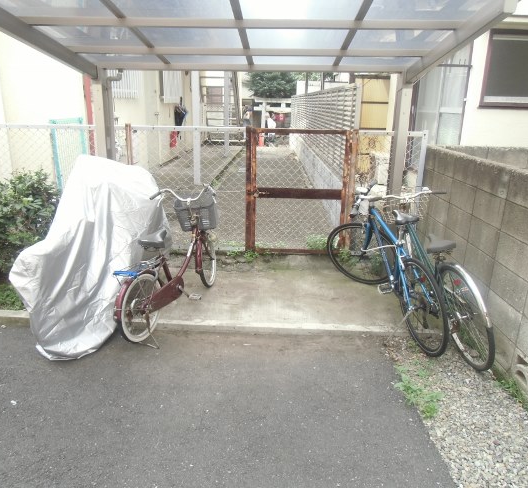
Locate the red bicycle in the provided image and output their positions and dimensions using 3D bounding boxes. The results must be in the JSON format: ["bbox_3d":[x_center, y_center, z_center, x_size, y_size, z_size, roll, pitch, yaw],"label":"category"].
[{"bbox_3d":[-0.657,0.061,3.399,0.530,0.970,1.520,7,19,17],"label":"red bicycle"}]

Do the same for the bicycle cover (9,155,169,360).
[{"bbox_3d":[-1.169,-0.049,3.357,0.680,1.150,1.600,9,19,23],"label":"bicycle cover"}]

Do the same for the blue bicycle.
[{"bbox_3d":[0.927,0.118,3.351,0.540,0.980,1.620,-1,18,-9],"label":"blue bicycle"}]

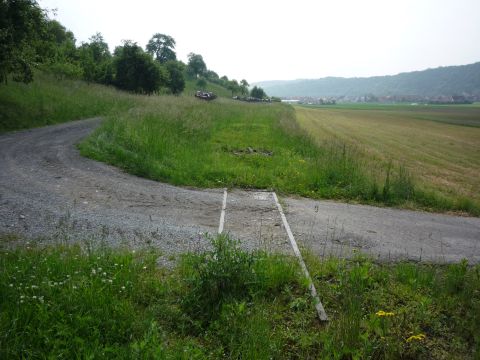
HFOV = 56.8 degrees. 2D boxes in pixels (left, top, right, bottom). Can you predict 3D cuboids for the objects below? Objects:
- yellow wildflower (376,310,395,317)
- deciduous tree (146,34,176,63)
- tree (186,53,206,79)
[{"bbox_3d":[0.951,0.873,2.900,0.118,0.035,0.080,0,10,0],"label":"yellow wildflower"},{"bbox_3d":[-22.115,-36.624,125.000,8.400,10.000,8.400,0,10,0],"label":"deciduous tree"},{"bbox_3d":[-13.235,-34.838,135.000,6.100,7.800,6.100,0,10,0],"label":"tree"}]

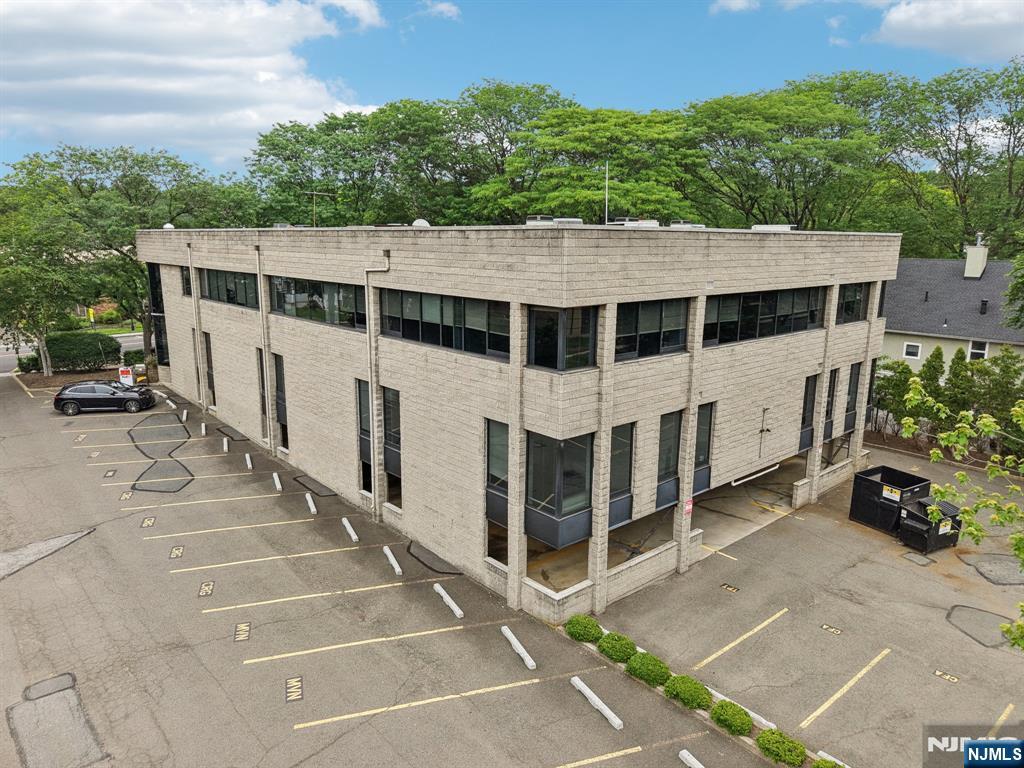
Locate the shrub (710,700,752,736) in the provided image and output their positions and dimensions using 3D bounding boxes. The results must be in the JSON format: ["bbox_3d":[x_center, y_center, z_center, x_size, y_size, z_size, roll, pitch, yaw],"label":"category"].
[{"bbox_3d":[4.707,7.084,15.102,0.720,0.660,0.900,-10,16,-41],"label":"shrub"}]

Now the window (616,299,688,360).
[{"bbox_3d":[3.880,-1.515,19.886,3.550,1.610,0.120,-10,16,-41],"label":"window"}]

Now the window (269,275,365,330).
[{"bbox_3d":[-7.564,-3.193,27.453,0.160,1.660,8.490,-10,15,-40],"label":"window"}]

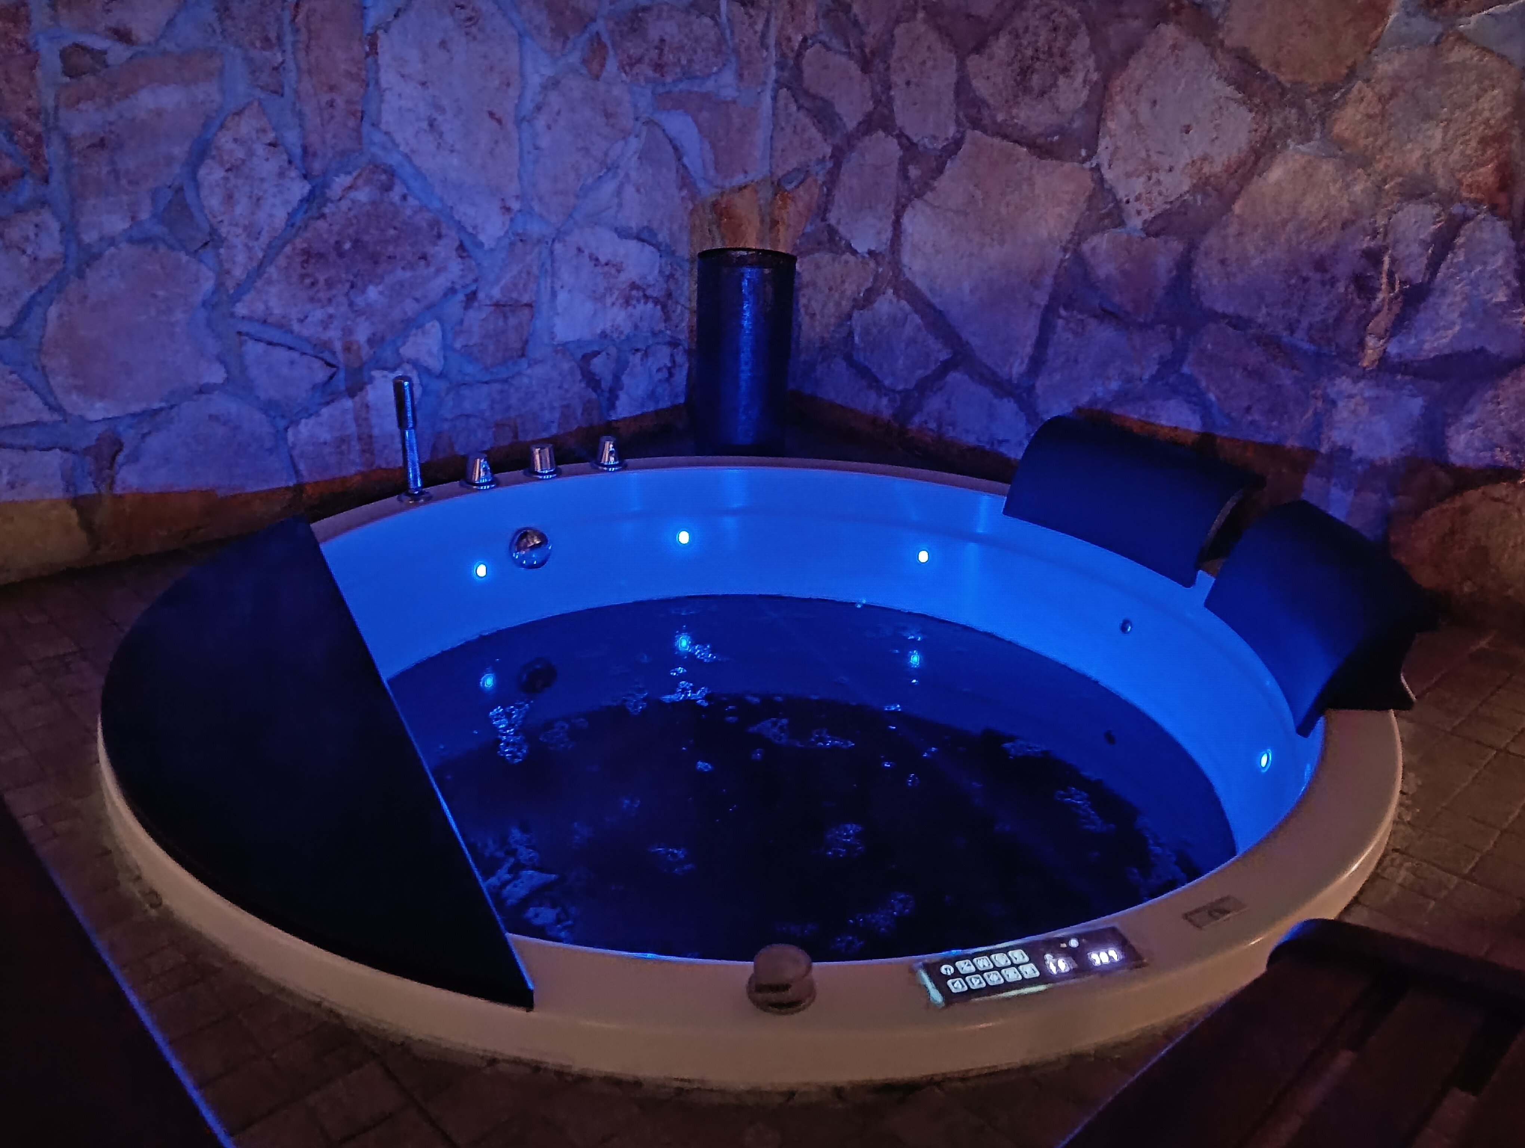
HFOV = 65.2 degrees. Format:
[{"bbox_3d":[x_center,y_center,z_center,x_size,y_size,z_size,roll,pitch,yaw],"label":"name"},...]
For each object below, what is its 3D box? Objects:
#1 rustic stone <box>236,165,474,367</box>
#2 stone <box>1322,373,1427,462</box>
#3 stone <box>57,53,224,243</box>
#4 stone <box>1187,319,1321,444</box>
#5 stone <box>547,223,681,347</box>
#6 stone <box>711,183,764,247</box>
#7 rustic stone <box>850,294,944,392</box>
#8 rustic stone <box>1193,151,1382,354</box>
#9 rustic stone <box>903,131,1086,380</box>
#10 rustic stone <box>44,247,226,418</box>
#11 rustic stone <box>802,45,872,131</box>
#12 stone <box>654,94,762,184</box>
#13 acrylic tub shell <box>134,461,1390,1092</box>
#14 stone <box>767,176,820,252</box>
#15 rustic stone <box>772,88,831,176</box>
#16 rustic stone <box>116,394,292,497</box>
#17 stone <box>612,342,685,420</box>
[{"bbox_3d":[-0.766,-0.574,2.217,0.475,0.357,0.100,-19,29,-41],"label":"rustic stone"},{"bbox_3d":[1.069,-0.287,2.069,0.090,0.148,0.179,-18,29,-40],"label":"stone"},{"bbox_3d":[-1.065,-0.723,2.021,0.100,0.302,0.264,20,28,39],"label":"stone"},{"bbox_3d":[0.923,-0.355,2.210,0.090,0.194,0.272,-18,29,-40],"label":"stone"},{"bbox_3d":[-0.370,-0.692,2.836,0.100,0.272,0.390,20,28,39],"label":"stone"},{"bbox_3d":[-0.085,-0.874,2.997,0.090,0.204,0.184,20,28,39],"label":"stone"},{"bbox_3d":[0.336,-0.549,2.811,0.090,0.224,0.292,-18,29,-40],"label":"rustic stone"},{"bbox_3d":[0.943,-0.579,2.122,0.110,0.325,0.326,-18,29,-40],"label":"rustic stone"},{"bbox_3d":[0.539,-0.708,2.658,0.120,0.522,0.513,-17,28,-39],"label":"rustic stone"},{"bbox_3d":[-1.113,-0.429,2.093,0.100,0.297,0.293,20,28,39],"label":"rustic stone"},{"bbox_3d":[0.191,-1.129,2.767,0.090,0.180,0.229,-18,29,-40],"label":"rustic stone"},{"bbox_3d":[-0.138,-0.983,2.698,0.310,0.198,0.080,-19,29,-41],"label":"stone"},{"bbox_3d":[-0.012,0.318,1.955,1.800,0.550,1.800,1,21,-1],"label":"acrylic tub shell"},{"bbox_3d":[0.109,-0.910,3.076,0.100,0.226,0.191,-17,28,-39],"label":"stone"},{"bbox_3d":[0.123,-1.109,2.988,0.100,0.205,0.216,-17,28,-39],"label":"rustic stone"},{"bbox_3d":[-1.056,-0.250,2.235,0.100,0.193,0.317,20,28,39],"label":"rustic stone"},{"bbox_3d":[-0.297,-0.479,2.915,0.090,0.166,0.252,20,28,39],"label":"stone"}]

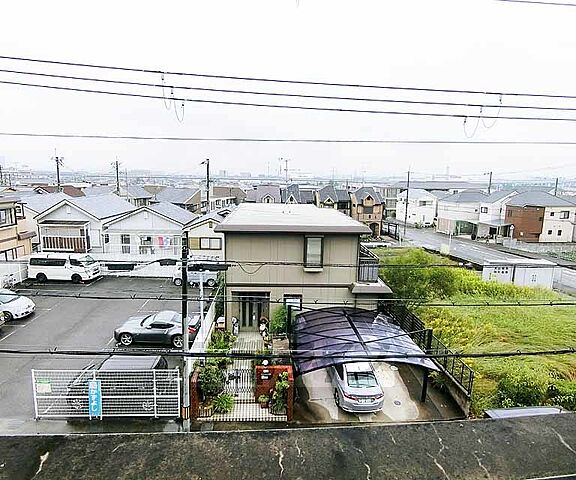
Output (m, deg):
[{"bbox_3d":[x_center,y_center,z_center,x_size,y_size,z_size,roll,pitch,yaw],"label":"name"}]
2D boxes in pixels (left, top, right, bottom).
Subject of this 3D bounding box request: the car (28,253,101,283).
[{"bbox_3d":[-17.280,2.035,25.988,4.720,1.980,1.720,1,10,1],"label":"car"}]

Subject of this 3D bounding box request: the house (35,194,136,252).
[{"bbox_3d":[-19.291,-0.799,33.352,6.300,7.000,8.200,0,10,-2],"label":"house"}]

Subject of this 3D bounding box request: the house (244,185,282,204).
[{"bbox_3d":[-3.687,-4.410,50.367,5.600,7.600,7.500,1,10,-4],"label":"house"}]

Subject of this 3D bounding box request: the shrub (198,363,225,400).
[{"bbox_3d":[-3.059,5.649,13.194,0.980,1.300,0.950,0,10,-2],"label":"shrub"}]

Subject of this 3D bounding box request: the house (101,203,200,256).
[{"bbox_3d":[-12.600,-0.085,31.636,7.200,6.400,6.200,0,10,-2],"label":"house"}]

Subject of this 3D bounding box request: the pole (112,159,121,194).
[{"bbox_3d":[-29.993,-8.164,58.037,1.300,11.700,0.600,1,10,-4],"label":"pole"}]

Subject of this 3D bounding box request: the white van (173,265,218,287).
[{"bbox_3d":[-7.192,2.505,25.730,3.400,1.800,1.480,1,10,-4],"label":"white van"}]

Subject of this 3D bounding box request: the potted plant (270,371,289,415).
[{"bbox_3d":[-0.319,5.626,12.110,0.620,1.350,0.620,1,10,-4],"label":"potted plant"}]

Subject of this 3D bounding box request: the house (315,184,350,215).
[{"bbox_3d":[6.915,-4.629,52.611,5.000,7.800,6.200,0,10,-2],"label":"house"}]

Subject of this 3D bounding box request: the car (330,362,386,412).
[{"bbox_3d":[2.793,5.524,14.325,1.720,1.460,4.500,0,10,-3],"label":"car"}]

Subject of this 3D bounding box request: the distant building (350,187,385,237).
[{"bbox_3d":[12.665,-4.531,52.513,4.400,7.800,6.000,0,10,-2],"label":"distant building"}]

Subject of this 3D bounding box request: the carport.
[{"bbox_3d":[2.724,4.742,13.720,5.200,2.950,5.200,1,10,-4],"label":"carport"}]

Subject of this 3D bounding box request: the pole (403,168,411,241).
[{"bbox_3d":[17.572,-4.997,49.060,0.400,10.100,0.400,0,10,-2],"label":"pole"}]

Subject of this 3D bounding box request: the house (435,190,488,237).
[{"bbox_3d":[31.146,-4.409,55.690,6.600,7.300,8.500,-4,11,-27],"label":"house"}]

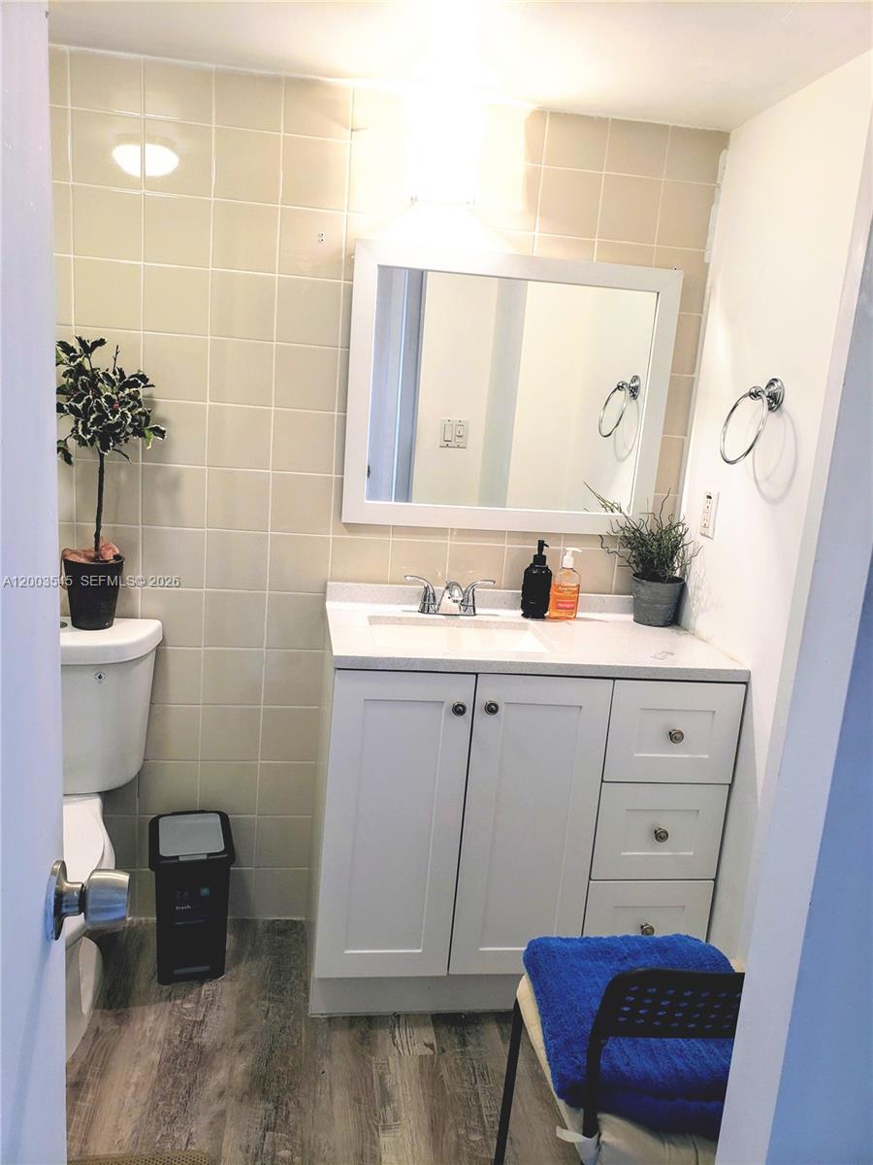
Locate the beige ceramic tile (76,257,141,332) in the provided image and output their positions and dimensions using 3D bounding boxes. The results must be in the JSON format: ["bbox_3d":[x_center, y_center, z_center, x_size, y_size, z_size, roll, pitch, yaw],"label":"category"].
[{"bbox_3d":[-0.761,-0.667,2.027,0.152,0.152,0.010,3,12,-9],"label":"beige ceramic tile"}]

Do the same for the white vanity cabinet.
[{"bbox_3d":[0.172,0.575,2.199,0.921,0.898,0.477,2,12,-9],"label":"white vanity cabinet"}]

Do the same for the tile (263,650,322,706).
[{"bbox_3d":[-0.375,0.254,2.292,0.152,0.152,0.010,3,12,-9],"label":"tile"}]

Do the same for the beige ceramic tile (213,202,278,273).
[{"bbox_3d":[-0.444,-0.801,2.036,0.151,0.151,0.010,3,12,-9],"label":"beige ceramic tile"}]

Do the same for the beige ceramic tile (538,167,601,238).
[{"bbox_3d":[0.326,-0.922,2.134,0.151,0.152,0.010,2,12,-9],"label":"beige ceramic tile"}]

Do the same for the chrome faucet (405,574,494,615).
[{"bbox_3d":[0.038,0.043,2.180,0.231,0.085,0.149,2,12,-9],"label":"chrome faucet"}]

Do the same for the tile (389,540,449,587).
[{"bbox_3d":[-0.047,-0.038,2.254,0.150,0.141,0.009,2,12,-9],"label":"tile"}]

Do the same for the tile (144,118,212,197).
[{"bbox_3d":[-0.586,-0.962,1.989,0.151,0.152,0.010,2,12,-9],"label":"tile"}]

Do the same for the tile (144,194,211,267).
[{"bbox_3d":[-0.598,-0.810,2.020,0.152,0.152,0.010,3,12,-9],"label":"tile"}]

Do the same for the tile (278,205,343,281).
[{"bbox_3d":[-0.294,-0.798,2.069,0.148,0.148,0.010,2,12,-9],"label":"tile"}]

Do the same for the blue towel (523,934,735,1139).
[{"bbox_3d":[0.337,0.688,1.367,0.350,0.075,0.335,3,12,-5],"label":"blue towel"}]

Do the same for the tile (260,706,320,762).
[{"bbox_3d":[-0.386,0.404,2.323,0.148,0.148,0.010,2,12,-9],"label":"tile"}]

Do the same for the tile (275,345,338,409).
[{"bbox_3d":[-0.317,-0.497,2.132,0.152,0.152,0.010,3,12,-9],"label":"tile"}]

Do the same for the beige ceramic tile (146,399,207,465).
[{"bbox_3d":[-0.630,-0.359,2.108,0.151,0.151,0.010,3,12,-9],"label":"beige ceramic tile"}]

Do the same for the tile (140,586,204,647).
[{"bbox_3d":[-0.667,0.091,2.212,0.152,0.152,0.010,3,12,-9],"label":"tile"}]

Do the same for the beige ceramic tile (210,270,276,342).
[{"bbox_3d":[-0.456,-0.651,2.068,0.151,0.151,0.010,3,12,-9],"label":"beige ceramic tile"}]

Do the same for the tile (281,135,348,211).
[{"bbox_3d":[-0.282,-0.948,2.037,0.148,0.148,0.010,2,12,-9],"label":"tile"}]

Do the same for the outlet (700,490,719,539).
[{"bbox_3d":[0.666,-0.168,2.143,0.008,0.114,0.076,2,12,-9],"label":"outlet"}]

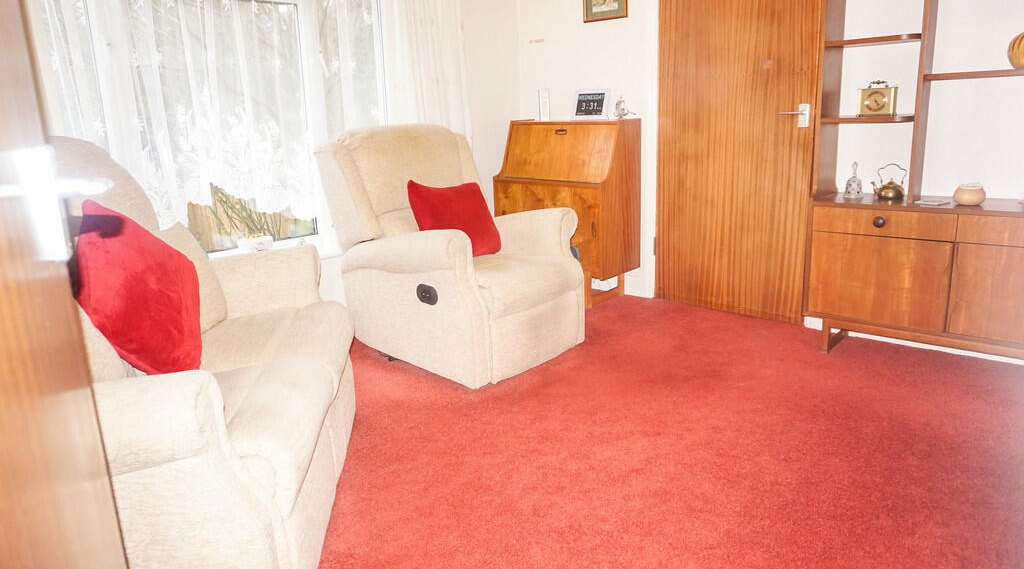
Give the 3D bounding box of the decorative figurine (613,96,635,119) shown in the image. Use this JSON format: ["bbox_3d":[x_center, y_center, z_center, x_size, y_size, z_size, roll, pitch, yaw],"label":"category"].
[{"bbox_3d":[0.597,-0.914,3.535,0.090,0.120,0.065,10,18,41],"label":"decorative figurine"}]

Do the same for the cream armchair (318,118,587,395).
[{"bbox_3d":[-0.286,-0.204,3.047,0.980,1.000,0.720,11,19,43],"label":"cream armchair"}]

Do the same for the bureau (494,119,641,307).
[{"bbox_3d":[0.303,-0.407,3.830,0.735,0.984,0.380,10,18,41],"label":"bureau"}]

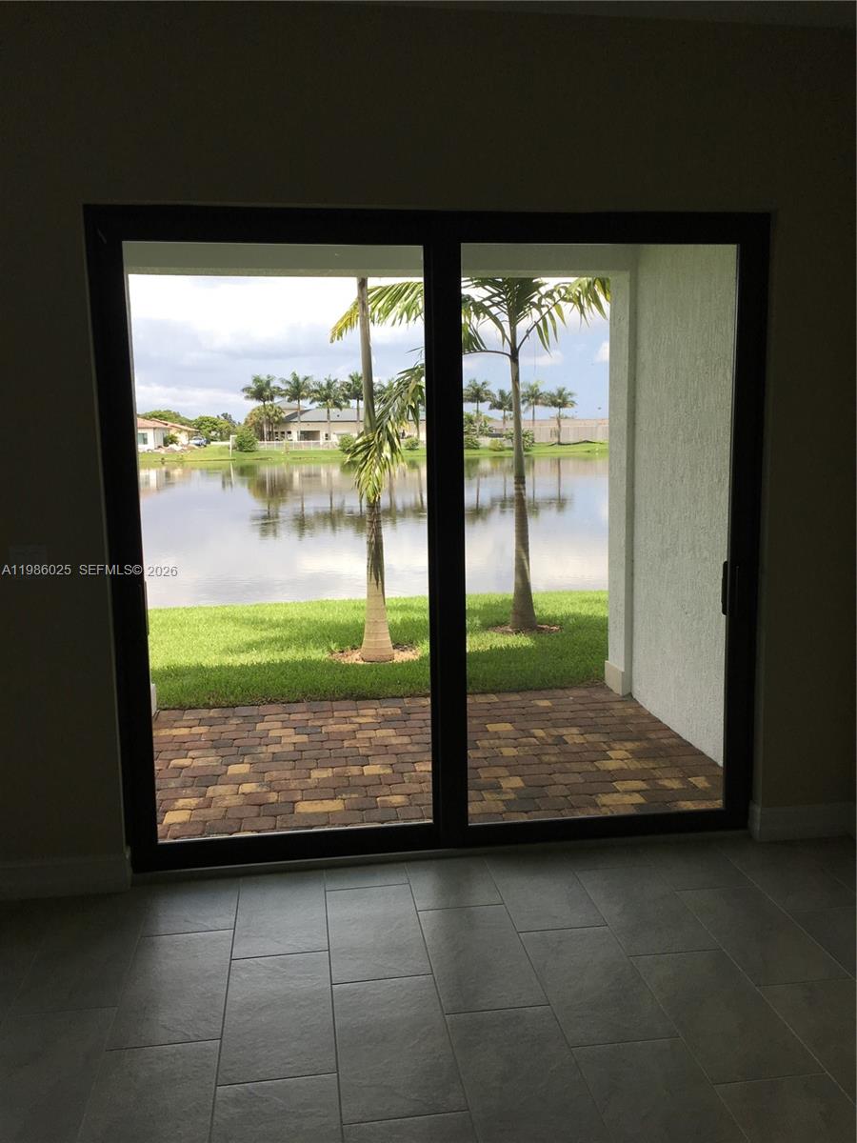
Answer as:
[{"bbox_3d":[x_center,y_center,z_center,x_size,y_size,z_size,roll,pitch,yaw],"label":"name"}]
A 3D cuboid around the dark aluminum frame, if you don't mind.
[{"bbox_3d":[0.067,-0.100,3.664,2.468,2.430,0.130,-2,9,-7],"label":"dark aluminum frame"}]

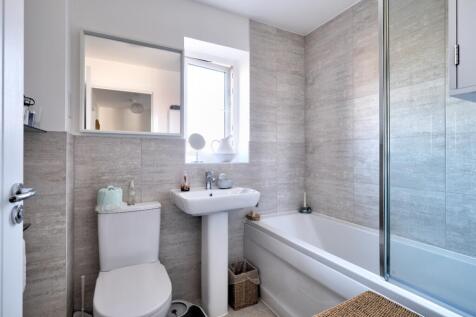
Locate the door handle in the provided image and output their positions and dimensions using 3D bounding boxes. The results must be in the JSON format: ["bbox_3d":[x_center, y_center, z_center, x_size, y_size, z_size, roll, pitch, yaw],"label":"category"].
[{"bbox_3d":[-0.550,0.091,0.534,0.050,0.053,0.138,0,0,-27],"label":"door handle"}]

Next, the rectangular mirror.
[{"bbox_3d":[-0.712,-0.487,1.490,0.650,0.648,0.030,0,0,-27],"label":"rectangular mirror"}]

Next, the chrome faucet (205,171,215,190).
[{"bbox_3d":[-0.220,0.173,1.635,0.046,0.142,0.125,0,0,-27],"label":"chrome faucet"}]

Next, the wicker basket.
[{"bbox_3d":[0.034,0.968,1.660,0.200,0.275,0.190,0,0,-27],"label":"wicker basket"}]

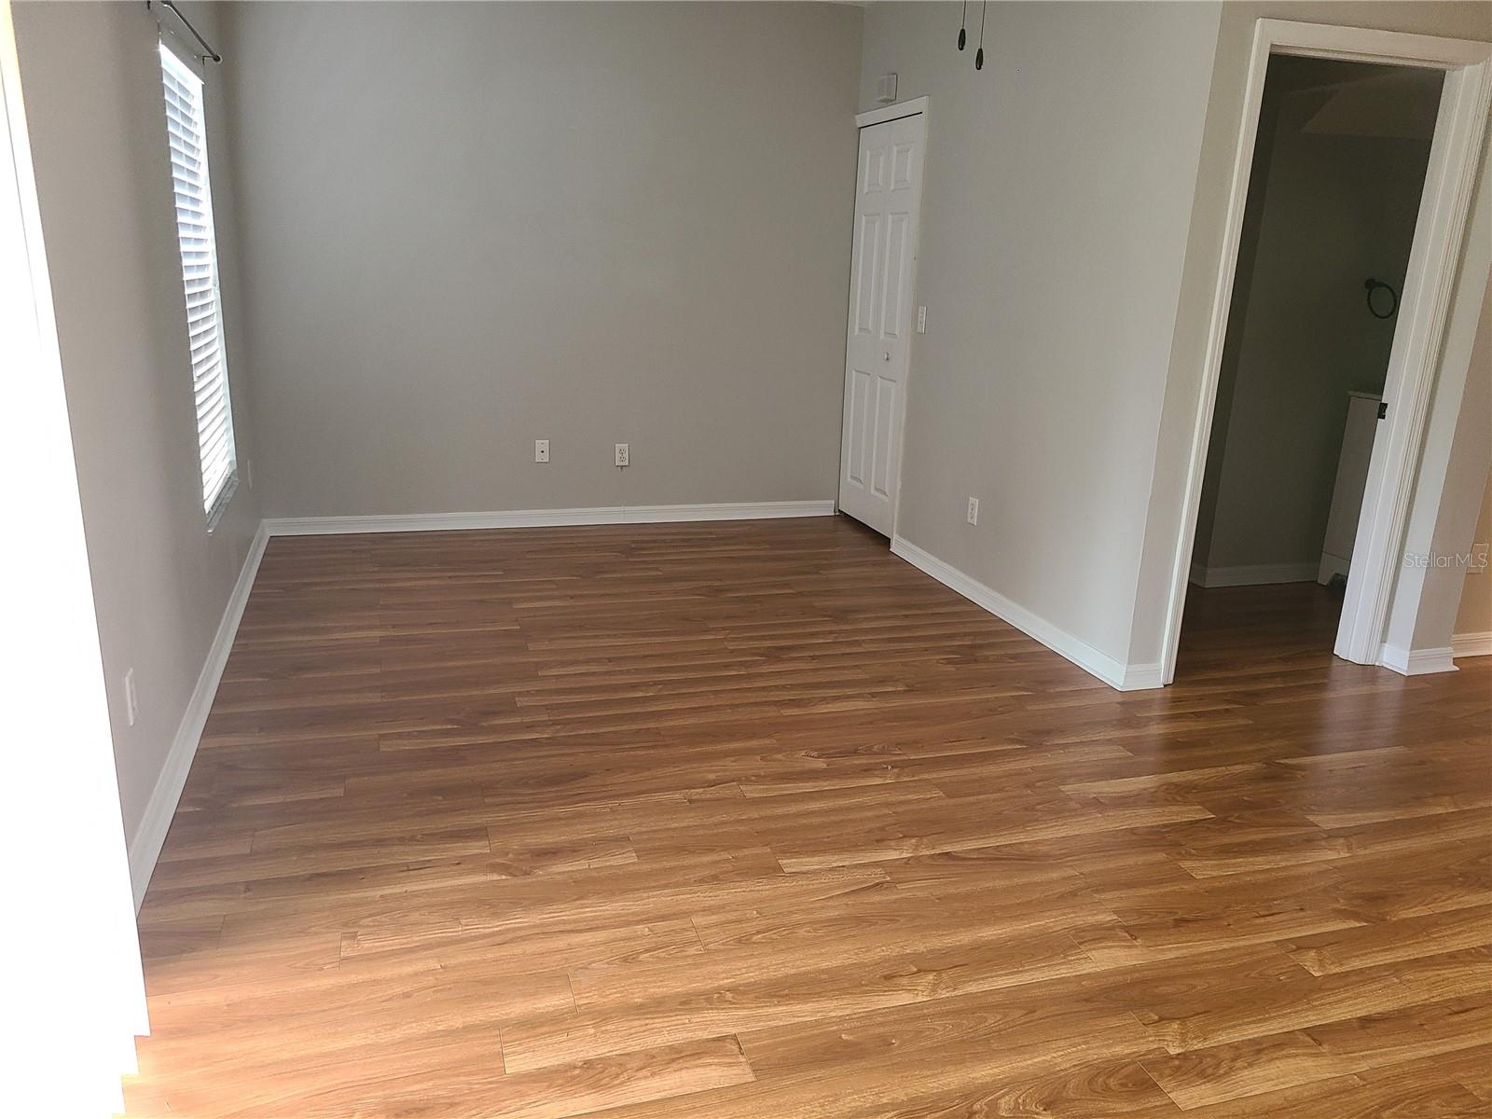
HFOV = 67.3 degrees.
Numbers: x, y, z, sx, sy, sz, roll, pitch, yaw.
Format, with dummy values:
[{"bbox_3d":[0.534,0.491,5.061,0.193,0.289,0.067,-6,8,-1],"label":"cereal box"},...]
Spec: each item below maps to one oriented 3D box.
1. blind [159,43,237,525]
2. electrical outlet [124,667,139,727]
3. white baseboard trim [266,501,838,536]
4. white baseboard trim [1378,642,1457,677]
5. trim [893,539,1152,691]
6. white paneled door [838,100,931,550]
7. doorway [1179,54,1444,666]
[{"bbox_3d":[-1.943,-0.931,3.911,0.055,1.489,0.848,-3,17,-17],"label":"blind"},{"bbox_3d":[-1.408,0.314,2.574,0.008,0.115,0.071,-3,17,-17],"label":"electrical outlet"},{"bbox_3d":[-0.893,-0.222,5.814,2.943,0.083,0.016,-3,17,-17],"label":"white baseboard trim"},{"bbox_3d":[2.539,0.366,4.196,0.270,0.087,0.102,-3,17,-17],"label":"white baseboard trim"},{"bbox_3d":[1.099,0.153,4.753,0.167,0.087,1.889,-3,17,-17],"label":"trim"},{"bbox_3d":[0.679,-1.171,5.745,0.036,2.024,0.729,-3,17,-17],"label":"white paneled door"},{"bbox_3d":[1.931,-0.584,3.862,0.842,2.052,0.123,-3,17,-17],"label":"doorway"}]

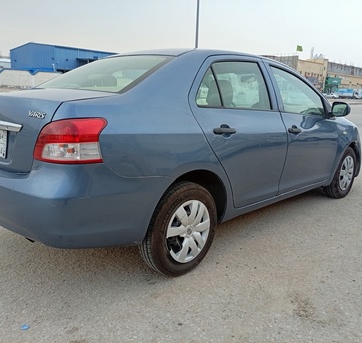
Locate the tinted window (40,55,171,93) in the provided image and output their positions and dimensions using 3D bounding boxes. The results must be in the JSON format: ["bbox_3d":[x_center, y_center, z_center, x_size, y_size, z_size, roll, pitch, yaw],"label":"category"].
[{"bbox_3d":[-0.598,-0.686,2.479,1.180,0.090,0.590,13,45,44],"label":"tinted window"}]

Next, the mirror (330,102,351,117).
[{"bbox_3d":[1.483,-0.568,3.300,0.130,0.130,0.200,-11,17,-44],"label":"mirror"}]

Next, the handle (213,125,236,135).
[{"bbox_3d":[0.281,-0.263,2.284,0.230,0.075,0.050,-11,17,-44],"label":"handle"}]

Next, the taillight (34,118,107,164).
[{"bbox_3d":[-0.543,-0.158,1.728,0.250,0.210,0.300,-11,17,-44],"label":"taillight"}]

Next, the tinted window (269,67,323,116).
[{"bbox_3d":[1.050,-0.690,3.155,0.880,0.430,0.050,-11,1,-44],"label":"tinted window"}]

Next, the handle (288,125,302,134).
[{"bbox_3d":[0.939,-0.336,2.938,0.230,0.075,0.050,-11,17,-44],"label":"handle"}]

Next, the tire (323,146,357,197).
[{"bbox_3d":[1.804,0.009,4.057,0.594,0.594,0.185,-11,17,-44],"label":"tire"}]

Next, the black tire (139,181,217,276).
[{"bbox_3d":[-0.005,0.365,2.294,0.594,0.594,0.185,-11,17,-44],"label":"black tire"}]

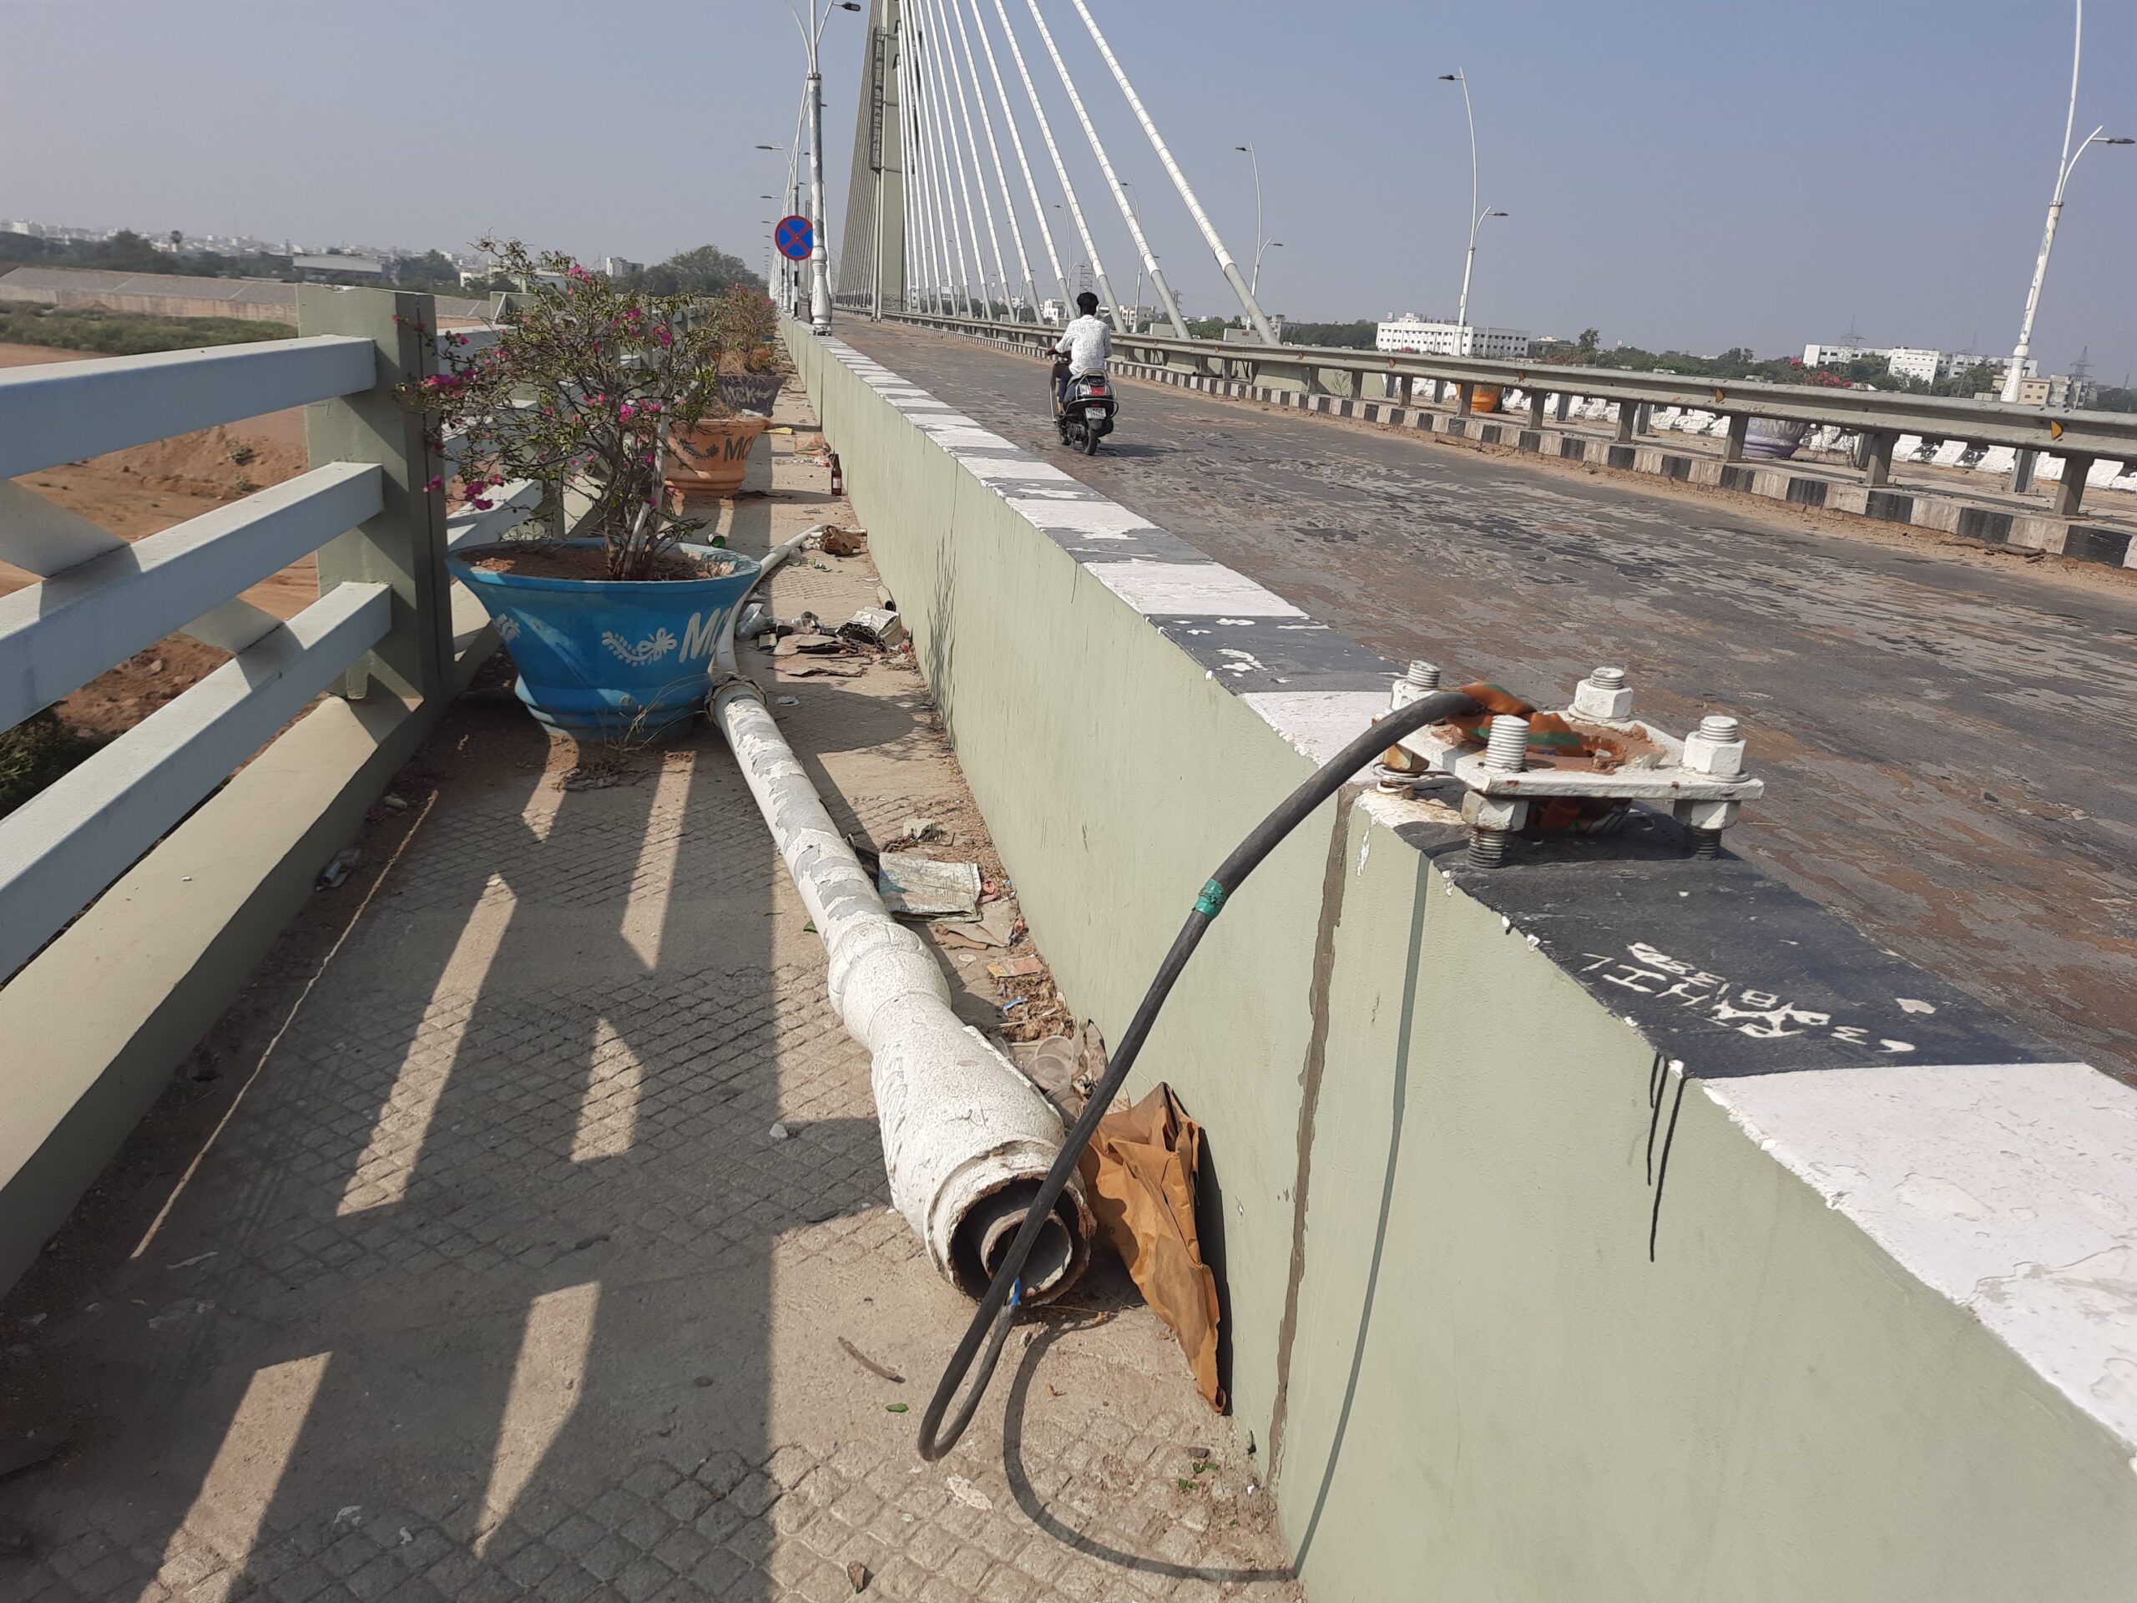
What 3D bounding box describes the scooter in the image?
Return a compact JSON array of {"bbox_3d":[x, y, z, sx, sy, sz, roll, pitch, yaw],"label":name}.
[{"bbox_3d":[0.134,-4.343,15.825,0.680,1.130,1.800,0,19,-12],"label":"scooter"}]

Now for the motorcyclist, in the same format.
[{"bbox_3d":[0.166,-4.705,15.620,0.580,1.270,0.750,0,19,-12],"label":"motorcyclist"}]

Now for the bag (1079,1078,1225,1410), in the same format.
[{"bbox_3d":[0.113,0.575,2.087,0.147,0.352,0.391,0,19,-12],"label":"bag"}]

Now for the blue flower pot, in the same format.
[{"bbox_3d":[-1.487,-0.527,4.824,0.949,0.528,0.949,0,19,-12],"label":"blue flower pot"}]

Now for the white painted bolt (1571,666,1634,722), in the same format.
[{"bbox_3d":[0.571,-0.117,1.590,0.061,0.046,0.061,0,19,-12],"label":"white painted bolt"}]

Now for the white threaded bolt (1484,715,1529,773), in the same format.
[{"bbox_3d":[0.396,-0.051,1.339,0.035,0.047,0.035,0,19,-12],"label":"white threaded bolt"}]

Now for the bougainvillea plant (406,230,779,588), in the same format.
[{"bbox_3d":[-1.476,-1.211,4.551,1.076,0.979,0.979,0,19,-12],"label":"bougainvillea plant"}]

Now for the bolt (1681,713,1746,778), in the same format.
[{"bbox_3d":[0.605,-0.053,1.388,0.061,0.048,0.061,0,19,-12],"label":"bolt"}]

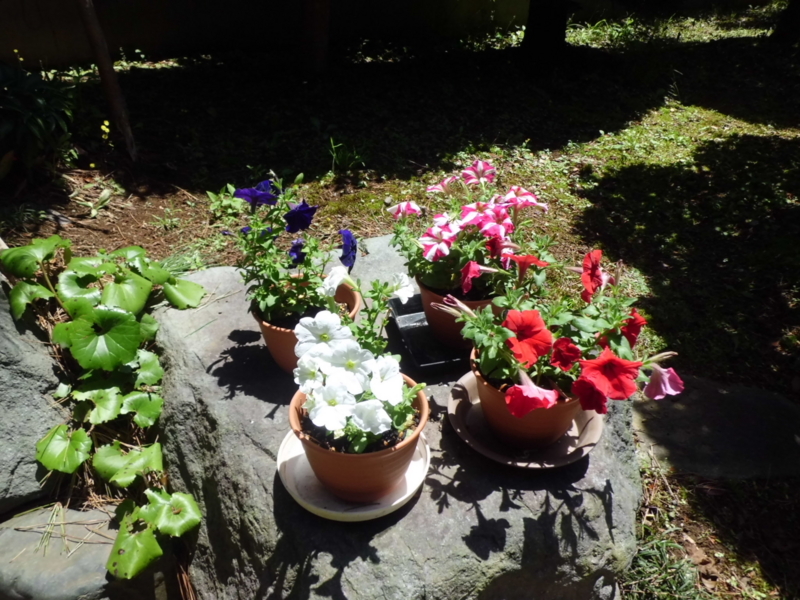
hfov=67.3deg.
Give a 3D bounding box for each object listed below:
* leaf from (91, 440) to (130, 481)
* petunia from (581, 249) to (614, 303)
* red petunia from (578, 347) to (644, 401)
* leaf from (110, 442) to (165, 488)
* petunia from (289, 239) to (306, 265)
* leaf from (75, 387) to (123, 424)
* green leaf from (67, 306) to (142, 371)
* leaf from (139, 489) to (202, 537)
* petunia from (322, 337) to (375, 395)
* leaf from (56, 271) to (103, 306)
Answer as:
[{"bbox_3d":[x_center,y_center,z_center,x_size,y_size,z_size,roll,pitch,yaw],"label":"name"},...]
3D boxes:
[{"bbox_3d":[-0.428,0.237,0.890,0.045,0.020,0.059,23,52,-2],"label":"leaf"},{"bbox_3d":[0.265,-0.033,0.815,0.034,0.069,0.060,15,35,27],"label":"petunia"},{"bbox_3d":[0.265,0.092,0.755,0.074,0.064,0.035,3,26,5],"label":"red petunia"},{"bbox_3d":[-0.370,0.232,0.843,0.080,0.032,0.077,0,43,0],"label":"leaf"},{"bbox_3d":[-0.150,-0.071,0.880,0.036,0.043,0.036,17,26,26],"label":"petunia"},{"bbox_3d":[-0.497,0.174,0.990,0.076,0.030,0.070,0,43,0],"label":"leaf"},{"bbox_3d":[-0.492,0.064,1.000,0.122,0.040,0.105,0,50,0],"label":"green leaf"},{"bbox_3d":[-0.344,0.318,0.900,0.092,0.030,0.085,1,31,0],"label":"leaf"},{"bbox_3d":[-0.060,0.077,0.695,0.059,0.062,0.034,-3,21,-5],"label":"petunia"},{"bbox_3d":[-0.581,-0.021,1.088,0.085,0.030,0.085,0,46,0],"label":"leaf"}]

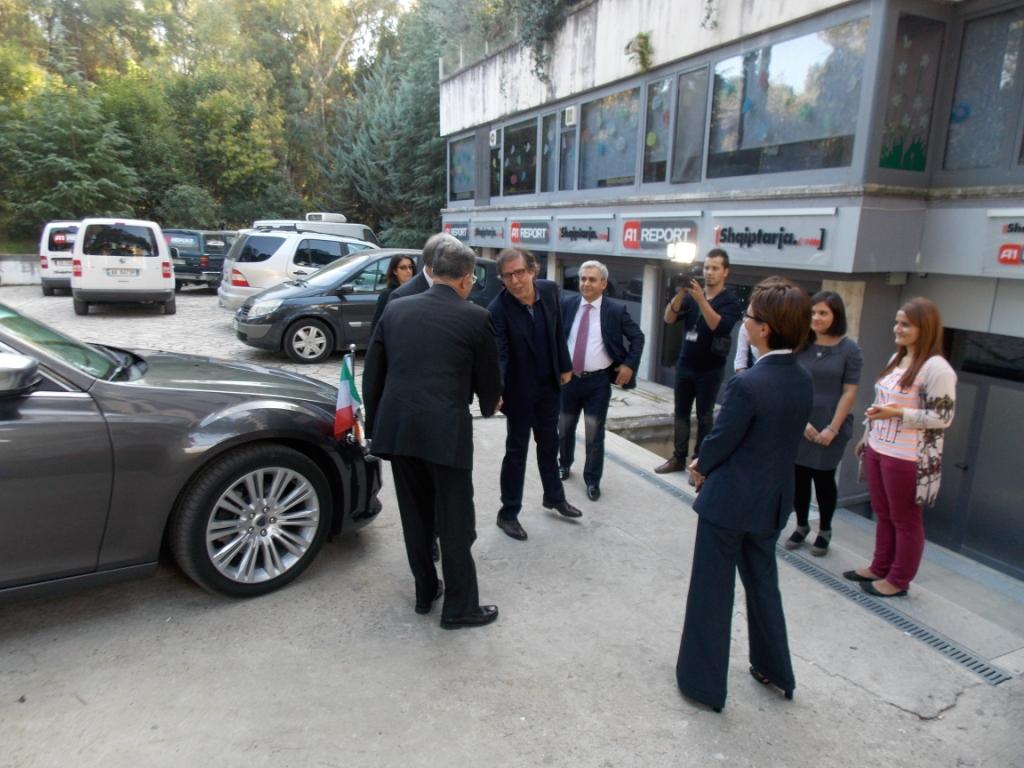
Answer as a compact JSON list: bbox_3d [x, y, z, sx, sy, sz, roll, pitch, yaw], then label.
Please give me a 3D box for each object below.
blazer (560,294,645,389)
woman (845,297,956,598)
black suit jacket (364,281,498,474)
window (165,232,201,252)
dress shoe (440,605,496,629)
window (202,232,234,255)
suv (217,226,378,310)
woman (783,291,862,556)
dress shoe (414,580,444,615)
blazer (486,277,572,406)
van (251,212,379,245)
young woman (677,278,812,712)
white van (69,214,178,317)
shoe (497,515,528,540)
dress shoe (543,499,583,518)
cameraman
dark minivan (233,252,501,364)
[{"bbox_3d":[0.663,-0.311,5.100,0.620,0.720,0.360,6,14,23],"label":"blazer"},{"bbox_3d":[2.163,0.359,3.801,0.450,1.670,0.480,-4,13,-21],"label":"woman"},{"bbox_3d":[-0.386,-0.031,3.220,0.600,0.820,0.400,7,14,24],"label":"black suit jacket"},{"bbox_3d":[-8.938,-3.827,18.400,1.300,0.520,0.100,5,13,17],"label":"window"},{"bbox_3d":[-0.194,1.060,3.180,0.287,0.110,0.103,1,11,-25],"label":"dress shoe"},{"bbox_3d":[-7.894,-3.779,18.300,0.060,0.520,1.150,4,13,13],"label":"window"},{"bbox_3d":[-3.698,-2.306,14.354,4.590,1.800,1.840,-8,16,-36],"label":"suv"},{"bbox_3d":[1.997,0.248,4.375,0.460,1.660,0.330,12,17,41],"label":"woman"},{"bbox_3d":[-0.398,1.007,3.359,0.103,0.110,0.287,7,10,8],"label":"dress shoe"},{"bbox_3d":[0.107,-0.248,4.170,0.540,0.790,0.380,2,13,4],"label":"blazer"},{"bbox_3d":[-5.641,-4.110,21.222,1.900,2.200,4.900,8,14,27],"label":"van"},{"bbox_3d":[0.915,0.450,2.696,0.480,1.700,0.450,-10,17,-42],"label":"young woman"},{"bbox_3d":[-8.430,-2.567,14.775,1.810,1.820,4.410,-3,13,-28],"label":"white van"},{"bbox_3d":[0.008,0.879,4.297,0.103,0.110,0.287,-2,13,-36],"label":"shoe"},{"bbox_3d":[0.347,0.813,4.617,0.285,0.110,0.105,9,14,30],"label":"dress shoe"},{"bbox_3d":[1.488,-0.141,5.349,0.600,1.800,0.540,-10,17,-41],"label":"cameraman"},{"bbox_3d":[-2.183,-1.337,11.014,4.300,1.620,1.840,-4,13,-32],"label":"dark minivan"}]

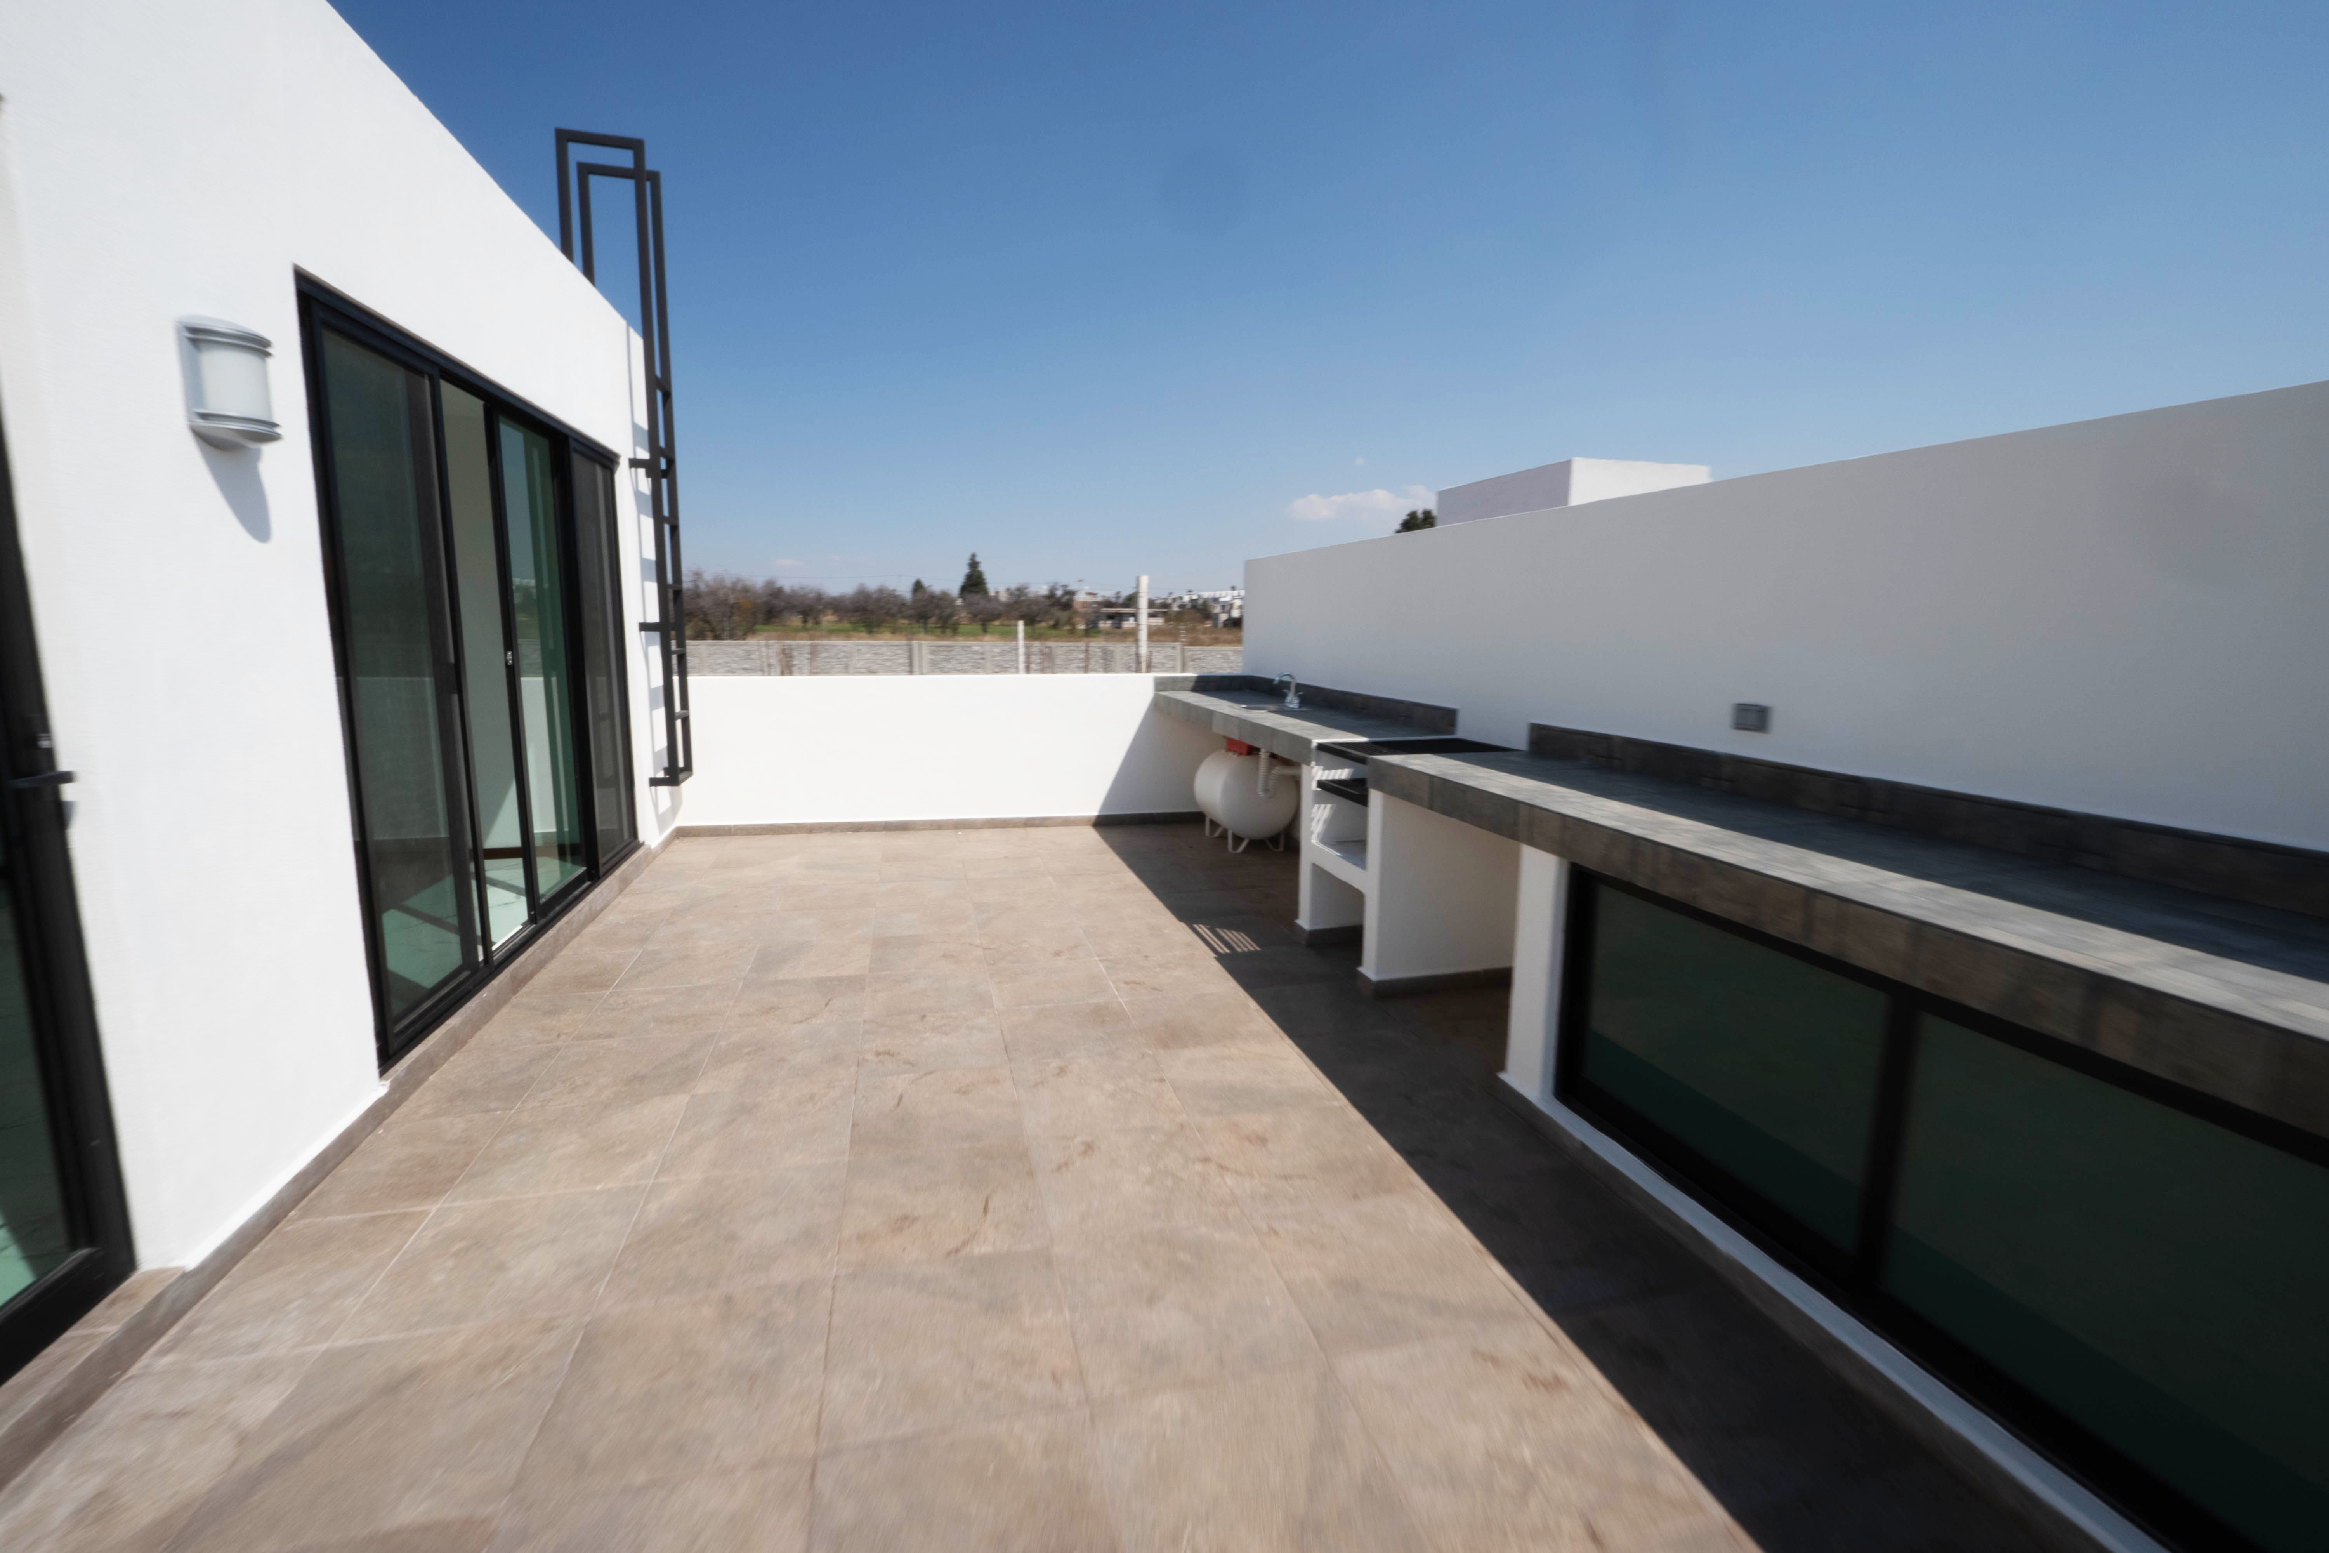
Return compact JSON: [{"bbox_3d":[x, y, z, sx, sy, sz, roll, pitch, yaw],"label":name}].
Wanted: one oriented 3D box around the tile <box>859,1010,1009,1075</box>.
[{"bbox_3d":[-0.752,0.867,3.157,0.450,0.010,0.452,-1,9,-15],"label":"tile"}]

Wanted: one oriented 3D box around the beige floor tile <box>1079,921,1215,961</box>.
[{"bbox_3d":[-0.111,0.713,4.250,0.450,0.010,0.452,-1,9,-15],"label":"beige floor tile"}]

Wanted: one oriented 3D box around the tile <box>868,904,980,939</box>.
[{"bbox_3d":[-1.106,0.661,4.498,0.450,0.010,0.450,-1,9,-15],"label":"tile"}]

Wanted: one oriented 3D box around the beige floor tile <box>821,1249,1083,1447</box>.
[{"bbox_3d":[-0.419,1.097,1.899,0.451,0.012,0.447,-1,9,-15],"label":"beige floor tile"}]

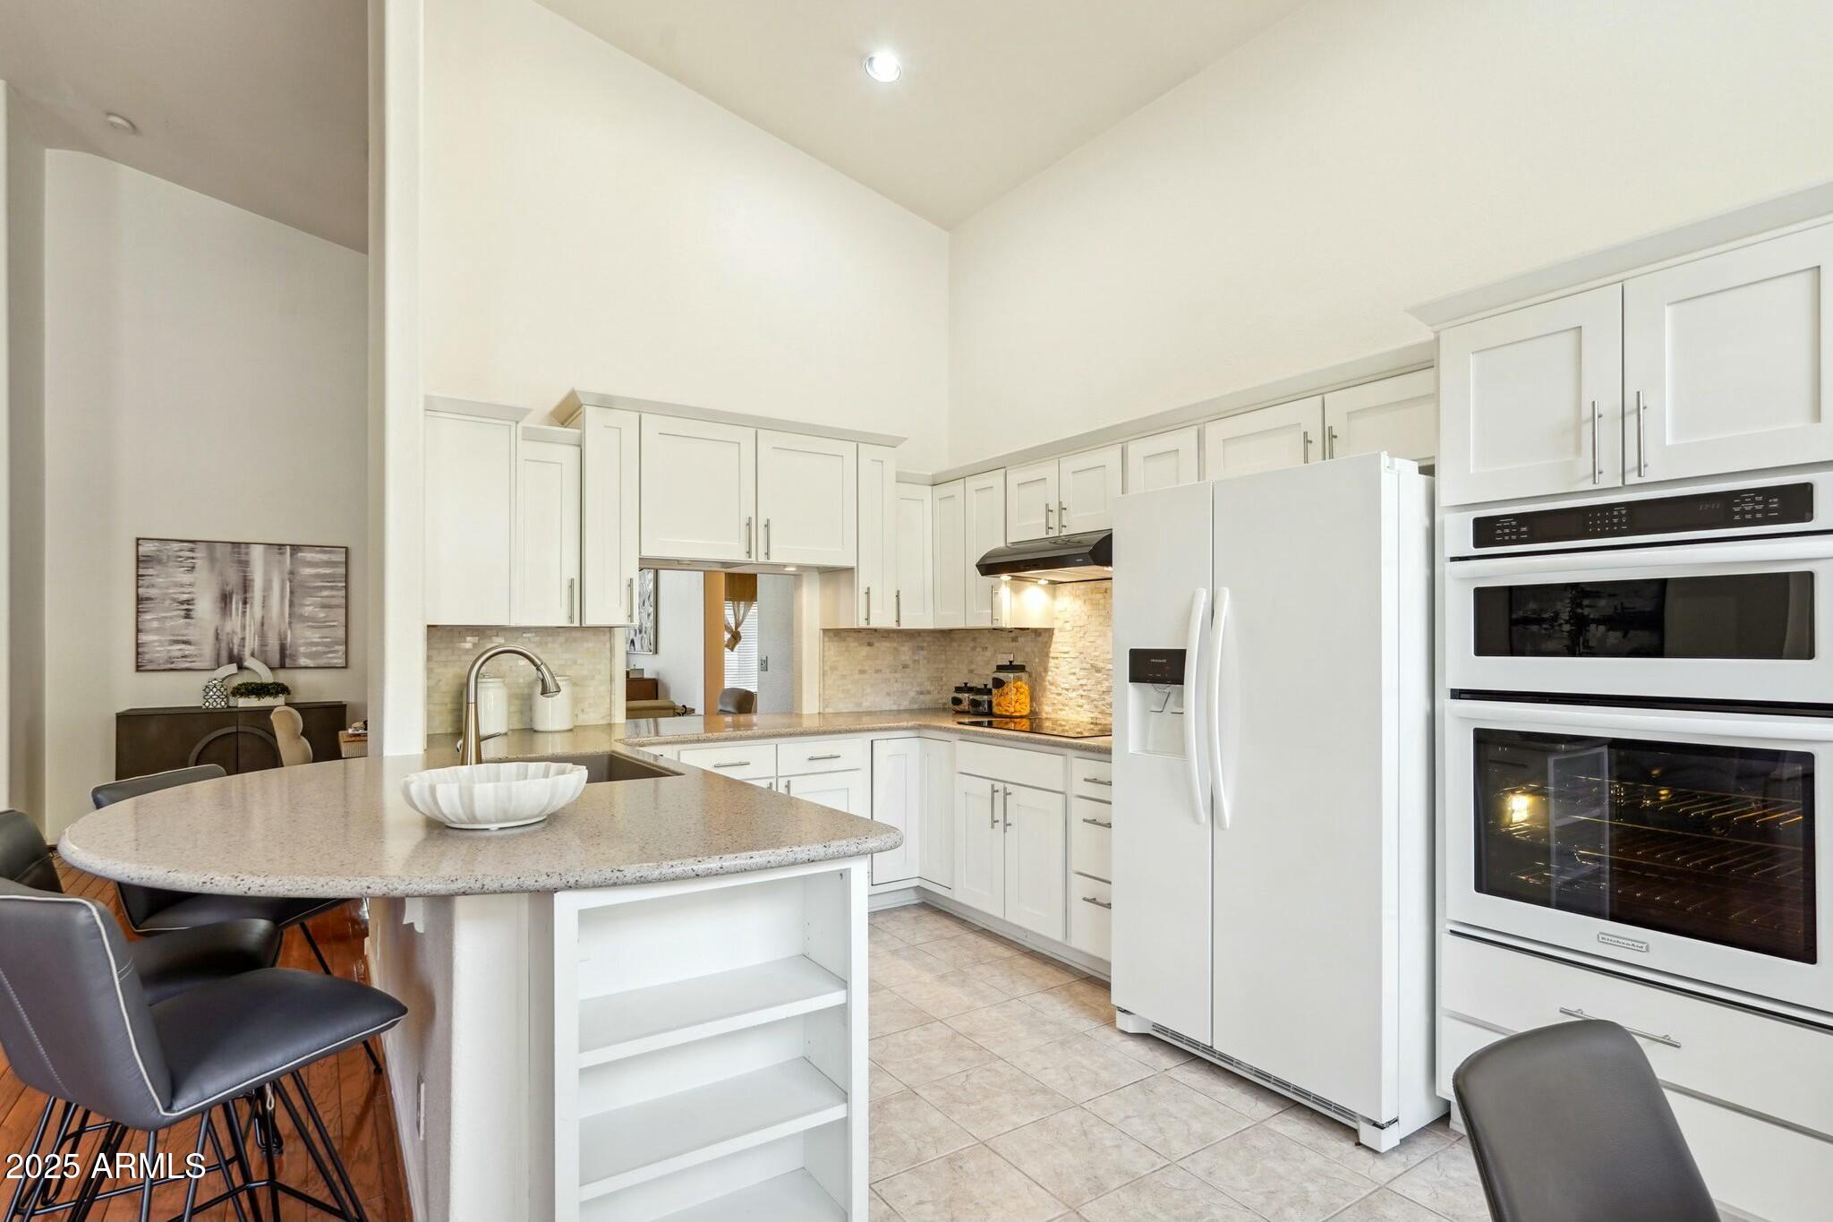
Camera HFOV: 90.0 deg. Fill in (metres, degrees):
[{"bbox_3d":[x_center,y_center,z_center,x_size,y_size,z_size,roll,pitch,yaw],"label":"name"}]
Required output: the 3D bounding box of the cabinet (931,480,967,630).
[{"bbox_3d":[0.304,-0.284,4.854,0.330,0.755,0.298,1,-2,-34],"label":"cabinet"}]

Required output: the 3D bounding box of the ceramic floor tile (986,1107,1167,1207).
[{"bbox_3d":[0.412,1.399,2.358,0.336,0.010,0.336,1,-2,-34],"label":"ceramic floor tile"}]

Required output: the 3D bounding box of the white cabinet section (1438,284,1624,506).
[{"bbox_3d":[1.740,-0.507,2.420,0.598,0.460,0.402,1,-2,-34],"label":"white cabinet section"}]

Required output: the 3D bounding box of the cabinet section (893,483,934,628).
[{"bbox_3d":[-0.112,-0.281,4.886,0.272,0.751,0.320,1,-2,-34],"label":"cabinet section"}]

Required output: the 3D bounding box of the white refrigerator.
[{"bbox_3d":[1.207,0.510,2.902,0.830,1.775,0.920,1,-1,-34],"label":"white refrigerator"}]

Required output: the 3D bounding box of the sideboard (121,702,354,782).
[{"bbox_3d":[-4.367,1.069,5.912,1.172,0.860,0.450,1,-1,-34],"label":"sideboard"}]

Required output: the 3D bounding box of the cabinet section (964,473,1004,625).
[{"bbox_3d":[0.461,-0.287,4.558,0.320,0.751,0.326,1,-2,-34],"label":"cabinet section"}]

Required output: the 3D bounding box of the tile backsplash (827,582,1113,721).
[{"bbox_3d":[0.368,0.197,4.282,0.775,0.670,1.950,1,-1,-34],"label":"tile backsplash"}]

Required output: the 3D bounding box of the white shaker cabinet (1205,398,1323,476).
[{"bbox_3d":[1.320,-0.566,3.250,0.330,0.280,0.472,1,-1,-34],"label":"white shaker cabinet"}]

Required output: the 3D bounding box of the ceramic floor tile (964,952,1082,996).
[{"bbox_3d":[0.410,1.430,3.587,0.336,0.010,0.336,1,-2,-34],"label":"ceramic floor tile"}]

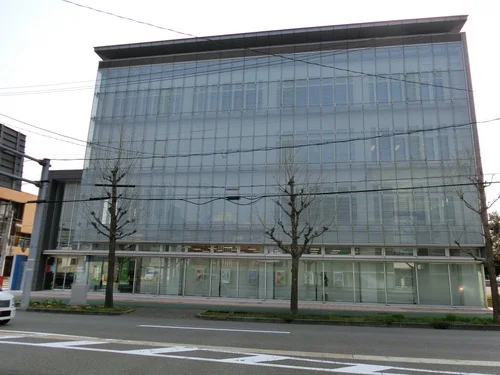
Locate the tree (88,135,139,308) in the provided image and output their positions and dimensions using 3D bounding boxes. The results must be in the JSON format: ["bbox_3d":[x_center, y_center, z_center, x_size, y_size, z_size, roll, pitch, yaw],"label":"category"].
[{"bbox_3d":[-7.060,1.518,18.908,2.500,9.100,2.400,-1,-12,10],"label":"tree"}]

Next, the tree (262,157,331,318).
[{"bbox_3d":[2.138,1.992,17.163,3.020,7.650,2.960,-1,-12,10],"label":"tree"}]

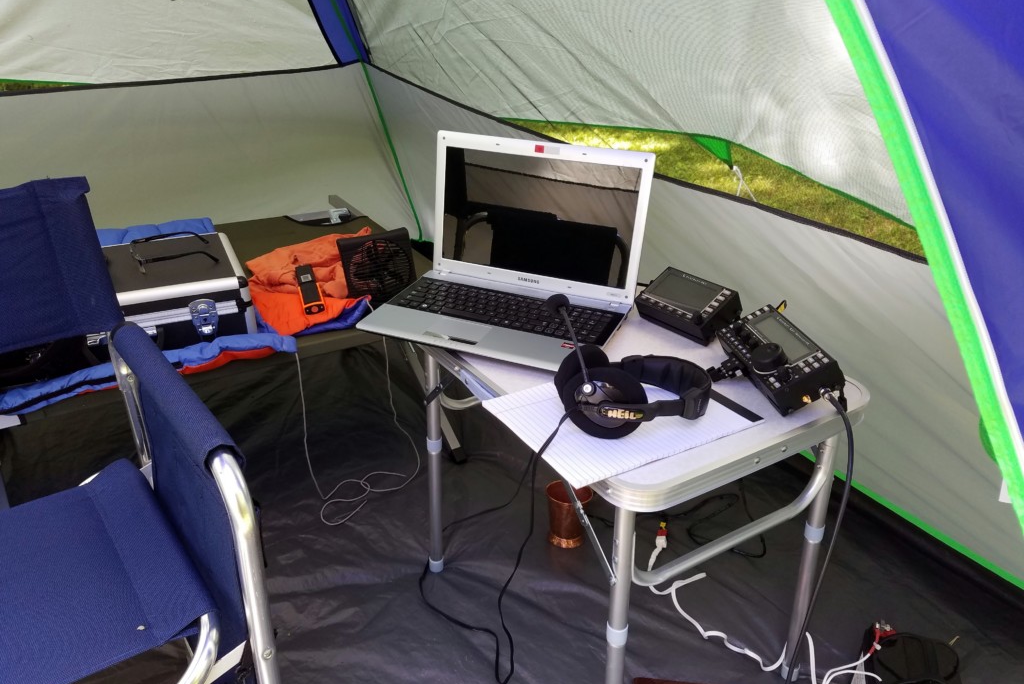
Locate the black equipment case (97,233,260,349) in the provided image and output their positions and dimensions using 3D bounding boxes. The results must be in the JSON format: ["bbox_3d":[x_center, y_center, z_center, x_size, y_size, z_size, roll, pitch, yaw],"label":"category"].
[{"bbox_3d":[-0.756,-0.073,1.501,0.450,0.135,0.335,-11,27,-23],"label":"black equipment case"}]

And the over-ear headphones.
[{"bbox_3d":[0.153,0.055,0.969,0.193,0.100,0.120,-4,26,-7],"label":"over-ear headphones"}]

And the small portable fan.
[{"bbox_3d":[-0.299,-0.162,1.676,0.160,0.148,0.060,-14,13,-28],"label":"small portable fan"}]

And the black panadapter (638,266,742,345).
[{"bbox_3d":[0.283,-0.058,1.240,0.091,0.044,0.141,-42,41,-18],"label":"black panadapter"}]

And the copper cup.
[{"bbox_3d":[0.110,0.341,1.509,0.091,0.119,0.091,1,24,0],"label":"copper cup"}]

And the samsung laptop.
[{"bbox_3d":[-0.011,-0.147,1.203,0.380,0.274,0.302,12,30,21],"label":"samsung laptop"}]

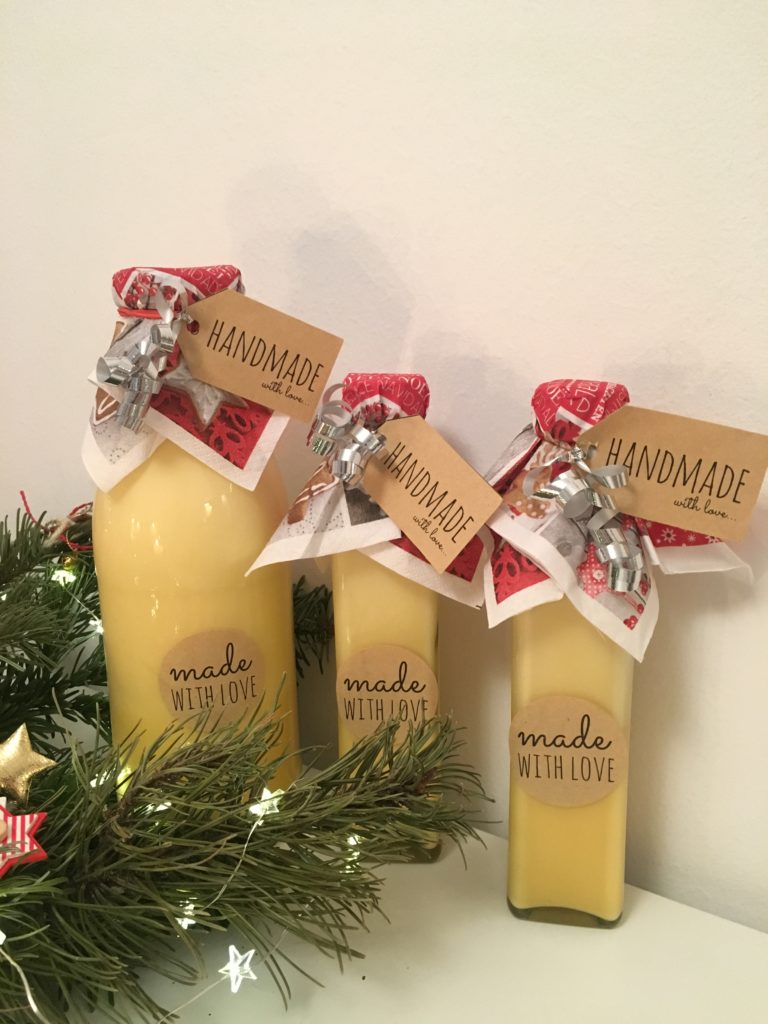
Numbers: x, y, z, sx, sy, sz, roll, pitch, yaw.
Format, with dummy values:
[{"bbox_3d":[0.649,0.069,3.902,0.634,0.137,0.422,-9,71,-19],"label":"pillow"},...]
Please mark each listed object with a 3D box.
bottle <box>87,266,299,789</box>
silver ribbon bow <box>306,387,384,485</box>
[{"bbox_3d":[-0.084,0.028,0.387,0.090,0.263,0.090,-4,12,-12],"label":"bottle"},{"bbox_3d":[-0.015,-0.031,0.344,0.032,0.040,0.028,1,12,8],"label":"silver ribbon bow"}]

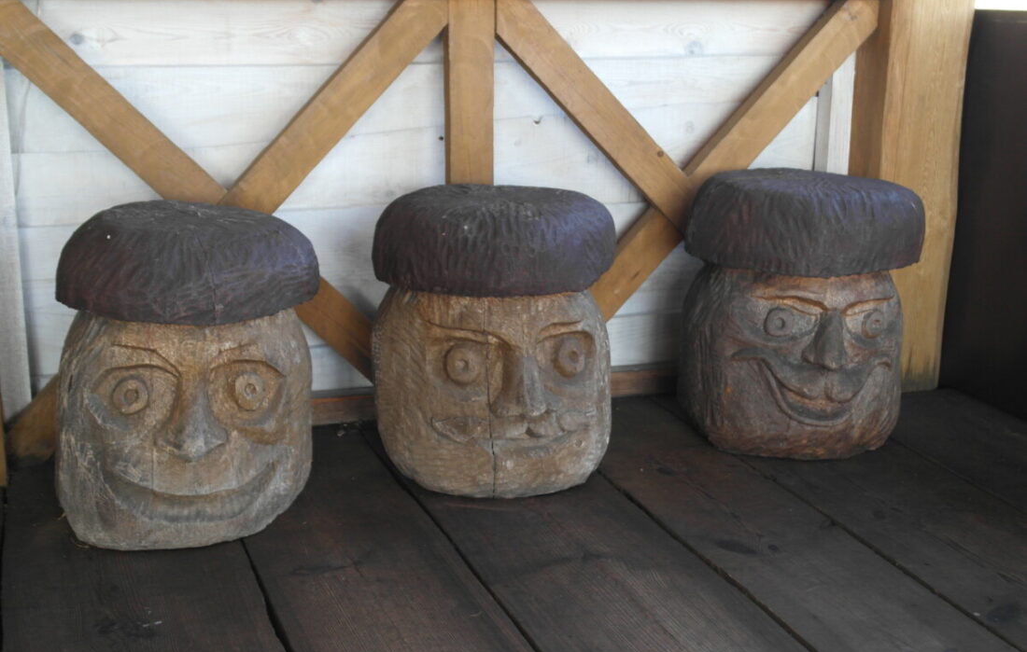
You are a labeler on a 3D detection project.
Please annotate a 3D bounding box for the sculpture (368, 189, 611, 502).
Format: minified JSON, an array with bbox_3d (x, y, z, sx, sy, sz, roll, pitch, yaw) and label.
[{"bbox_3d":[-0.035,0.012,2.426,0.414,0.481,0.395,-3,15,-16],"label":"sculpture"}]

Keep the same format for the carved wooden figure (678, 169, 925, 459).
[{"bbox_3d":[0.535,-0.036,2.635,0.433,0.490,0.412,-3,15,-14],"label":"carved wooden figure"}]

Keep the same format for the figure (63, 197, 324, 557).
[{"bbox_3d":[-0.512,0.060,2.186,0.395,0.490,0.378,-4,15,-17],"label":"figure"}]

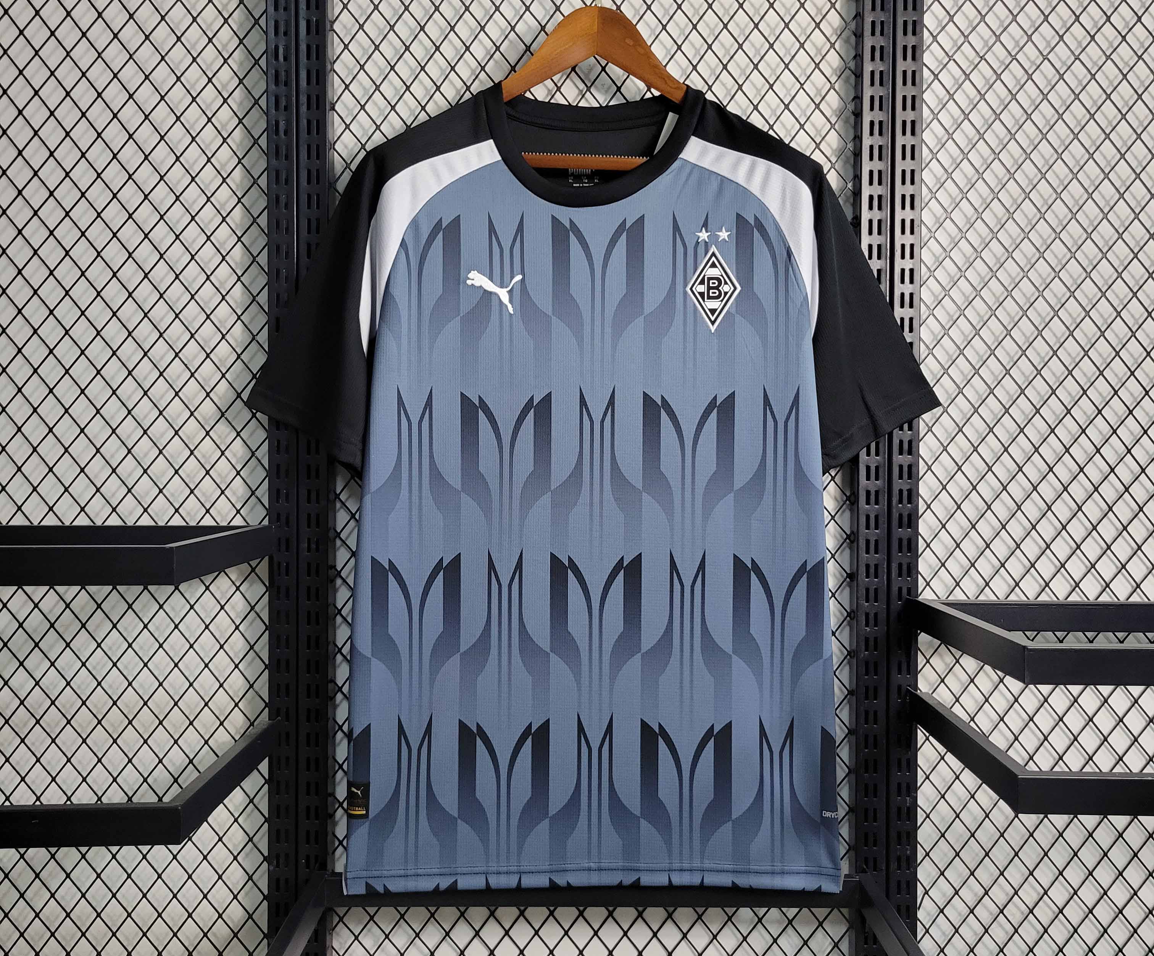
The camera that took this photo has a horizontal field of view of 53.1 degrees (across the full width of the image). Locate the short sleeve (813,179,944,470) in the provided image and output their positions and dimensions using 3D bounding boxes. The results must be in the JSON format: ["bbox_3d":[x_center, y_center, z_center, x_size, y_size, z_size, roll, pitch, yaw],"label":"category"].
[{"bbox_3d":[0.295,-0.154,1.140,0.130,0.290,0.085,0,1,0],"label":"short sleeve"}]

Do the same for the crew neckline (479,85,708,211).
[{"bbox_3d":[0.015,-0.323,1.120,0.216,0.122,0.085,0,1,0],"label":"crew neckline"}]

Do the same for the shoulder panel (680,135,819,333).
[{"bbox_3d":[0.167,-0.235,1.115,0.135,0.192,0.060,0,1,0],"label":"shoulder panel"}]

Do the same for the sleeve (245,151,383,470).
[{"bbox_3d":[-0.259,-0.165,1.140,0.135,0.305,0.085,0,1,0],"label":"sleeve"}]

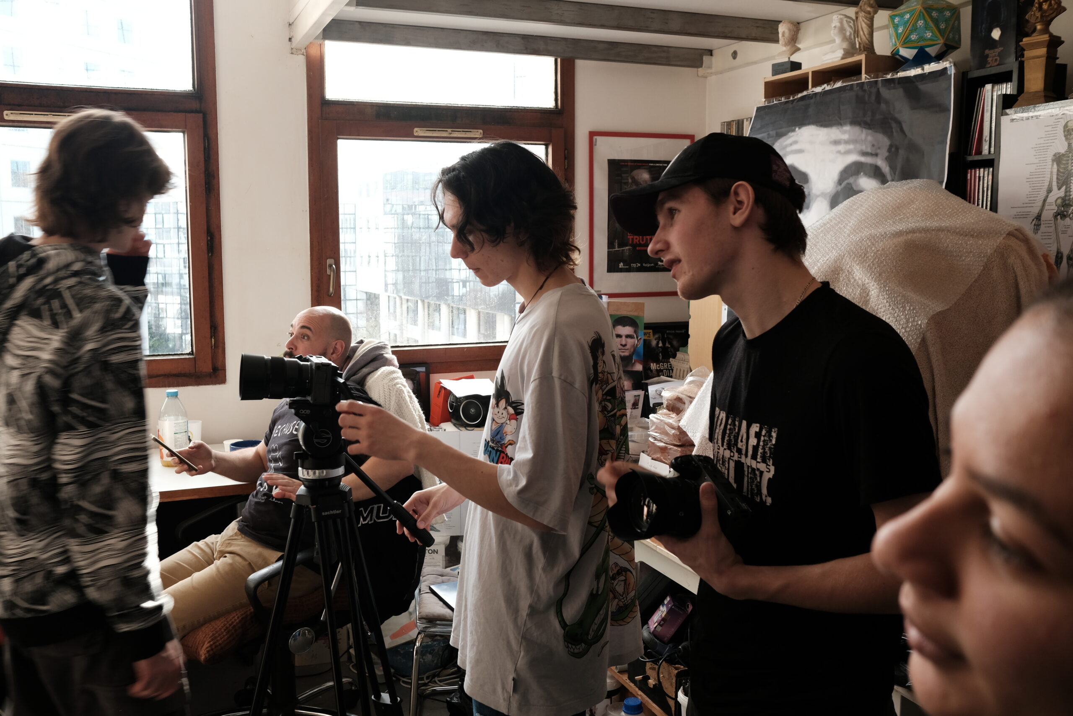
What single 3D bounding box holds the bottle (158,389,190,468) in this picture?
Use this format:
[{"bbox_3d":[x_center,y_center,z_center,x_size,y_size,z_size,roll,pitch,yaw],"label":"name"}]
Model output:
[{"bbox_3d":[-1.268,0.240,3.634,0.103,0.264,0.103,-3,7,-23],"label":"bottle"}]

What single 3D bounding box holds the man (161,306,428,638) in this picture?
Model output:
[{"bbox_3d":[-0.849,0.499,3.179,0.900,1.270,0.630,-5,8,-38],"label":"man"}]

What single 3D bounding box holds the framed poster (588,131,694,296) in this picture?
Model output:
[{"bbox_3d":[0.473,-0.627,4.602,0.524,0.713,0.025,-3,7,-23],"label":"framed poster"}]

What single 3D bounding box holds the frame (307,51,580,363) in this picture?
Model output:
[{"bbox_3d":[-0.364,-0.601,4.282,1.131,1.323,0.080,-3,7,-23],"label":"frame"}]

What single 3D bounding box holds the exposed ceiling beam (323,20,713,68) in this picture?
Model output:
[{"bbox_3d":[-0.041,-1.268,4.249,1.712,0.088,0.078,-3,7,-23],"label":"exposed ceiling beam"}]

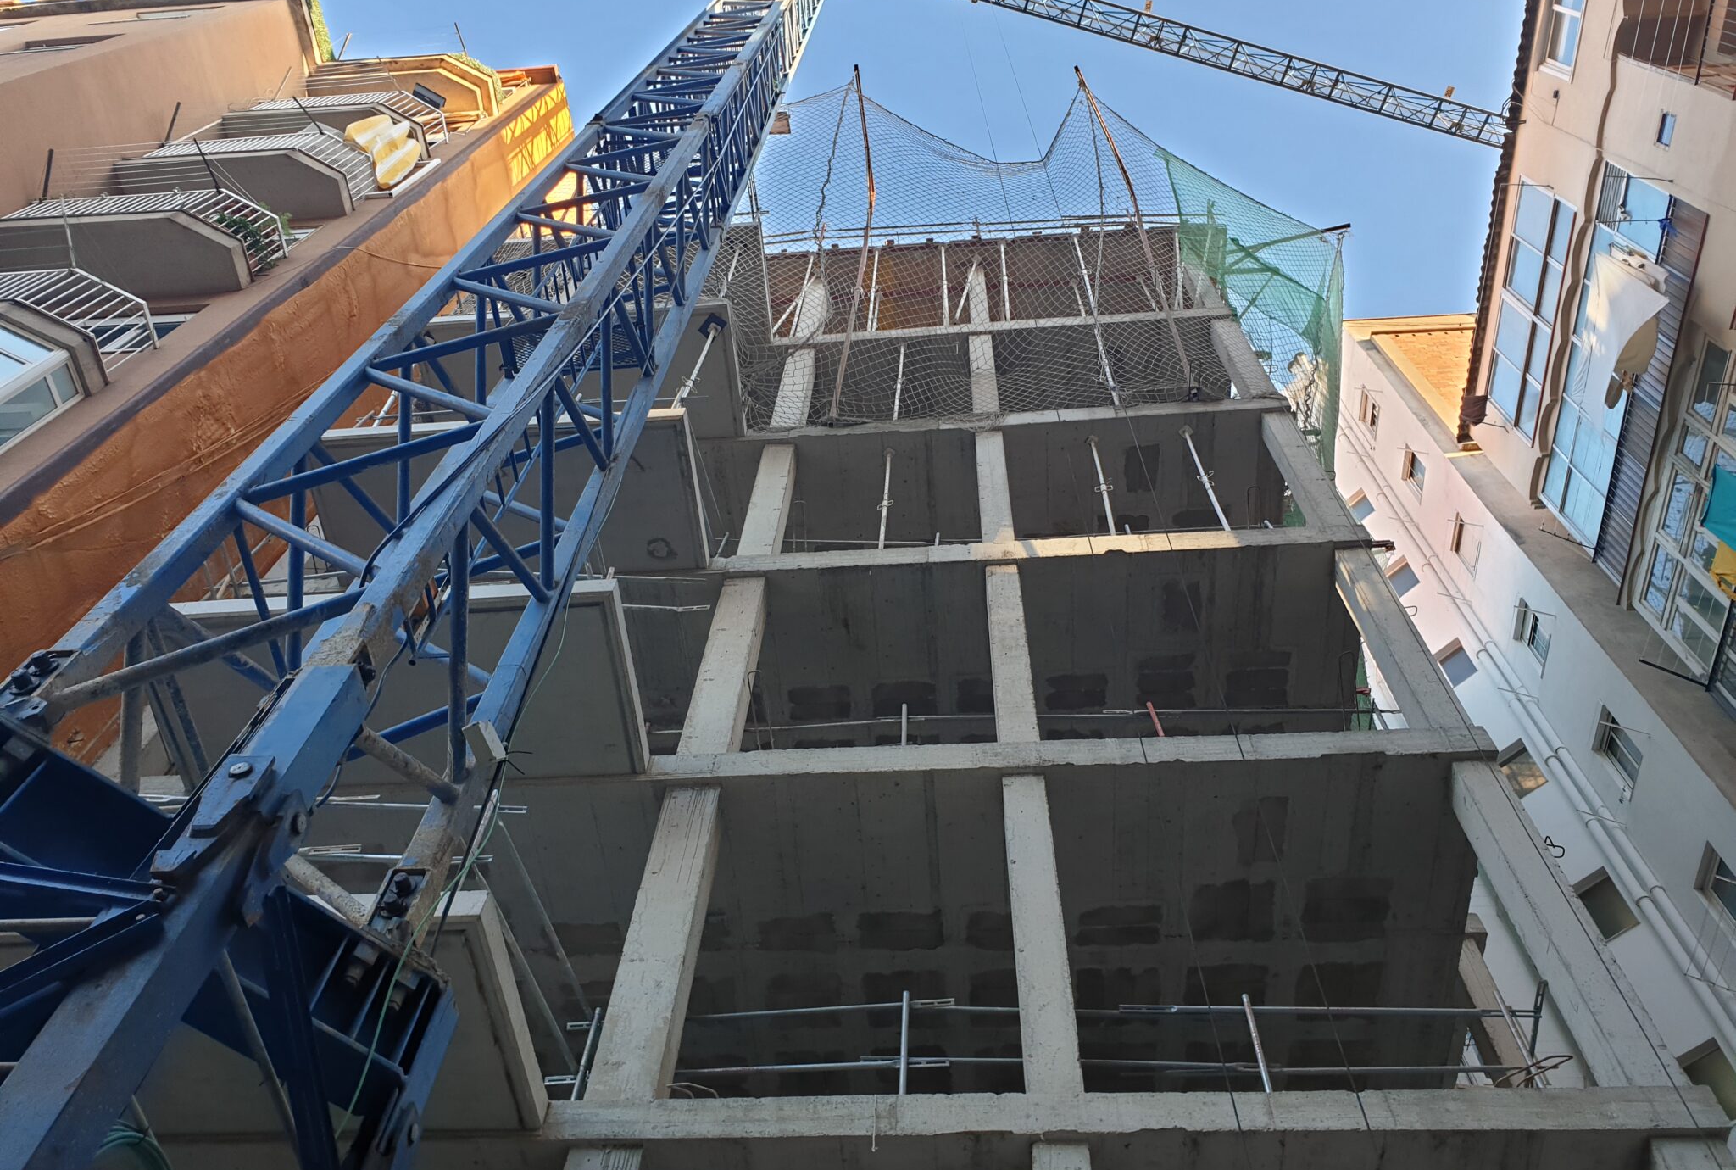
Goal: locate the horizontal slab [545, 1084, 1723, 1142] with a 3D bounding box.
[{"bbox_3d":[1.293,2.902,6.897,6.059,0.244,0.330,-2,-60,4],"label":"horizontal slab"}]

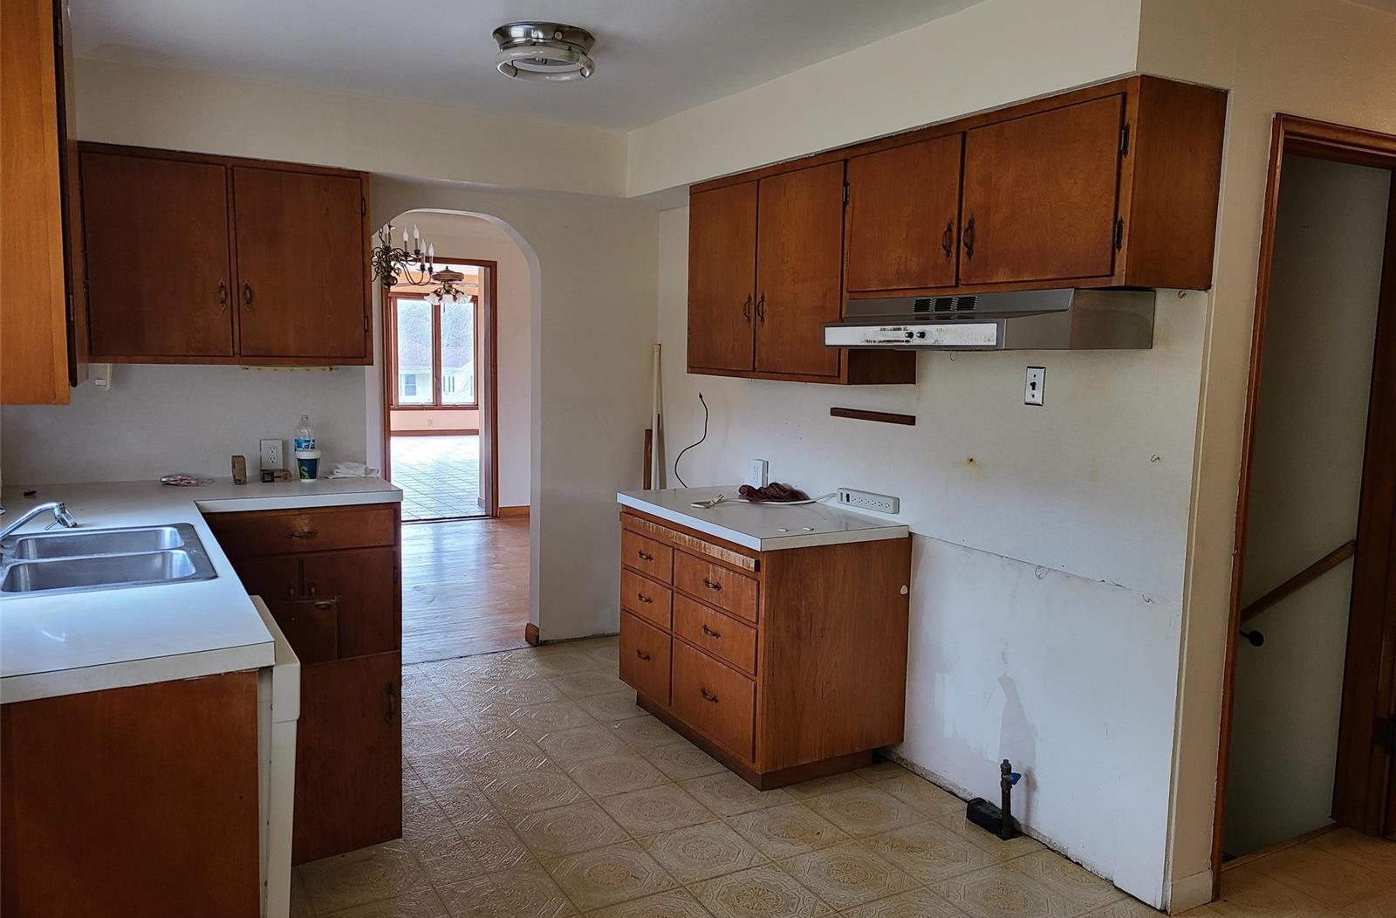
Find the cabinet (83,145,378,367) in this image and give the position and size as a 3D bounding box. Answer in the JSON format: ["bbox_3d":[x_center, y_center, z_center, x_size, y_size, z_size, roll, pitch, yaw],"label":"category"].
[{"bbox_3d":[-1.881,-0.776,4.210,1.055,0.791,0.293,-2,7,-29],"label":"cabinet"}]

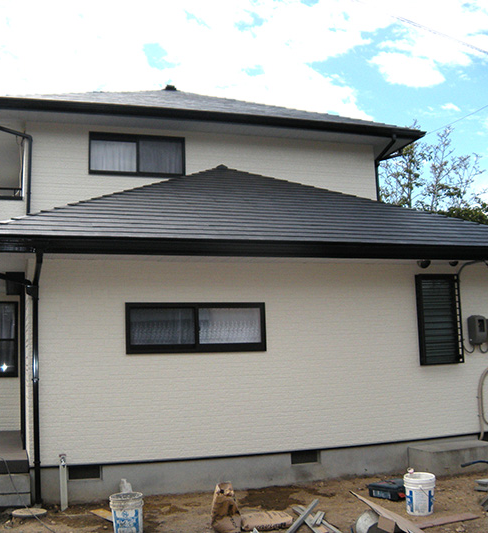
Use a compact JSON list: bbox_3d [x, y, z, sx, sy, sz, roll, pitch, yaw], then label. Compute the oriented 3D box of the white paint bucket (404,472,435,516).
[{"bbox_3d":[1.636,2.133,6.711,0.305,0.350,0.305,-2,-7,0],"label":"white paint bucket"}]

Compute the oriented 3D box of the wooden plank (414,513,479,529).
[{"bbox_3d":[1.754,2.217,6.268,0.720,0.022,0.210,2,-8,-26],"label":"wooden plank"}]

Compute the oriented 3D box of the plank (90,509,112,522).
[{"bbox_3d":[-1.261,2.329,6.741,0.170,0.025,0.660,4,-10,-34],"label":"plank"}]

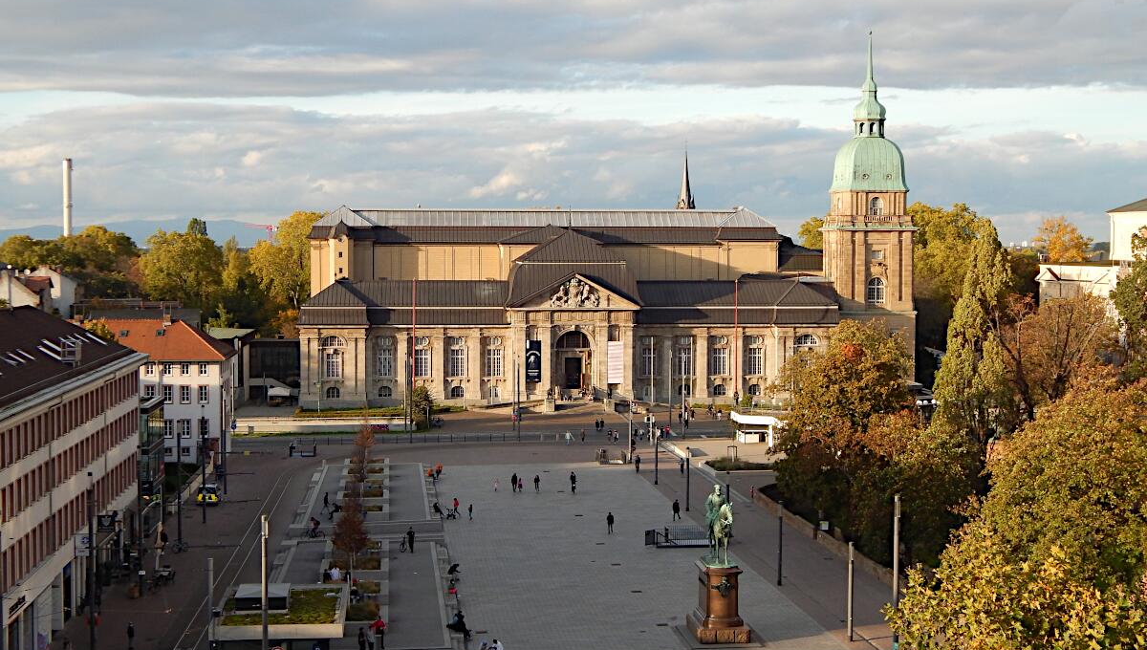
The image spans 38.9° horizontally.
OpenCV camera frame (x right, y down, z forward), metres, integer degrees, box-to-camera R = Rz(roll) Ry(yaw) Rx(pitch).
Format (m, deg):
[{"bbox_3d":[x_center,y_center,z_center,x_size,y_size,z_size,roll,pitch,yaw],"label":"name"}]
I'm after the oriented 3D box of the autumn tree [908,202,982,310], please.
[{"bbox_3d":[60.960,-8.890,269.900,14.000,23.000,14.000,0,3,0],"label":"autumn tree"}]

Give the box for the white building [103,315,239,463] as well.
[{"bbox_3d":[-45.060,7.010,176.870,15.500,14.900,12.000,0,3,-5],"label":"white building"}]

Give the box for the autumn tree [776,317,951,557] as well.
[{"bbox_3d":[22.090,8.150,126.590,13.200,17.000,12.800,0,3,0],"label":"autumn tree"}]

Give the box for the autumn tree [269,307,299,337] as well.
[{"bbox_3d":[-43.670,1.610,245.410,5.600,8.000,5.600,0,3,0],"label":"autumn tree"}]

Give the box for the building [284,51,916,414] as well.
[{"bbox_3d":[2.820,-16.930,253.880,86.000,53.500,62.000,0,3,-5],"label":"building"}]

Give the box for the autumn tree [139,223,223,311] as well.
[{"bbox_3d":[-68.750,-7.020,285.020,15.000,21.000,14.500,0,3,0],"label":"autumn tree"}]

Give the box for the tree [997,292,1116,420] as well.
[{"bbox_3d":[57.040,4.200,192.470,14.000,16.000,13.500,0,3,0],"label":"tree"}]

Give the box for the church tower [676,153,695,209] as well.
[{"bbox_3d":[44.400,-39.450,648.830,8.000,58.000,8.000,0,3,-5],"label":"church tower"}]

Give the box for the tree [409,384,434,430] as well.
[{"bbox_3d":[-19.280,10.500,206.810,3.300,5.800,3.300,0,3,0],"label":"tree"}]

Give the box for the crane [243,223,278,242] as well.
[{"bbox_3d":[-192.440,-47.600,998.870,27.000,30.000,4.000,-2,3,-32],"label":"crane"}]

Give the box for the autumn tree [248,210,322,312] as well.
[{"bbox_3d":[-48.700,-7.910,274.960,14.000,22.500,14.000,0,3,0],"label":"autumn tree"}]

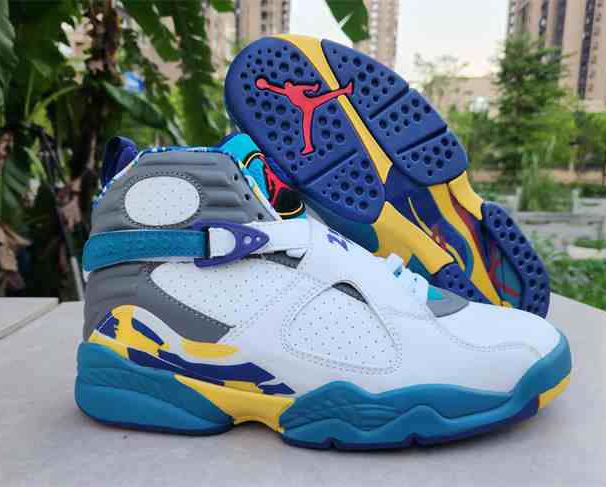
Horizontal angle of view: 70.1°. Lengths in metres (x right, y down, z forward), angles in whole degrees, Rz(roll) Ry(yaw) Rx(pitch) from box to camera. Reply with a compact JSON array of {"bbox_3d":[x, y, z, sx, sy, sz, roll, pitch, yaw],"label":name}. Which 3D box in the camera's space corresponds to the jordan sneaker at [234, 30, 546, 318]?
[{"bbox_3d":[0.056,-0.043,0.381,0.295,0.108,0.158,40,-7,-10],"label":"jordan sneaker"}]

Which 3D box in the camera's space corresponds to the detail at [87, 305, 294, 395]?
[{"bbox_3d":[-0.064,0.054,0.234,0.122,0.045,0.027,1,6,4],"label":"detail"}]

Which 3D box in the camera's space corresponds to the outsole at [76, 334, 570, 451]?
[{"bbox_3d":[0.013,0.072,0.268,0.300,0.048,0.109,1,6,0],"label":"outsole"}]

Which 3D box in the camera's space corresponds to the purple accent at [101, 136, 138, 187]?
[{"bbox_3d":[-0.107,-0.048,0.254,0.023,0.031,0.026,1,6,0],"label":"purple accent"}]

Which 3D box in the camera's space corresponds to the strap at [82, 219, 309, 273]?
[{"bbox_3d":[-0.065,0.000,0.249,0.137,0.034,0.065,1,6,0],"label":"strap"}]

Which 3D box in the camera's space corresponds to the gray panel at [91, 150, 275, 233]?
[{"bbox_3d":[-0.070,-0.028,0.235,0.113,0.044,0.034,1,6,3],"label":"gray panel"}]

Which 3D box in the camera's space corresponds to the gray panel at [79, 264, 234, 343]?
[{"bbox_3d":[-0.084,0.029,0.237,0.094,0.041,0.034,1,6,5],"label":"gray panel"}]

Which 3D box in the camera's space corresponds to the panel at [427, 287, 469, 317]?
[{"bbox_3d":[0.085,0.035,0.260,0.032,0.016,0.036,1,6,0],"label":"panel"}]

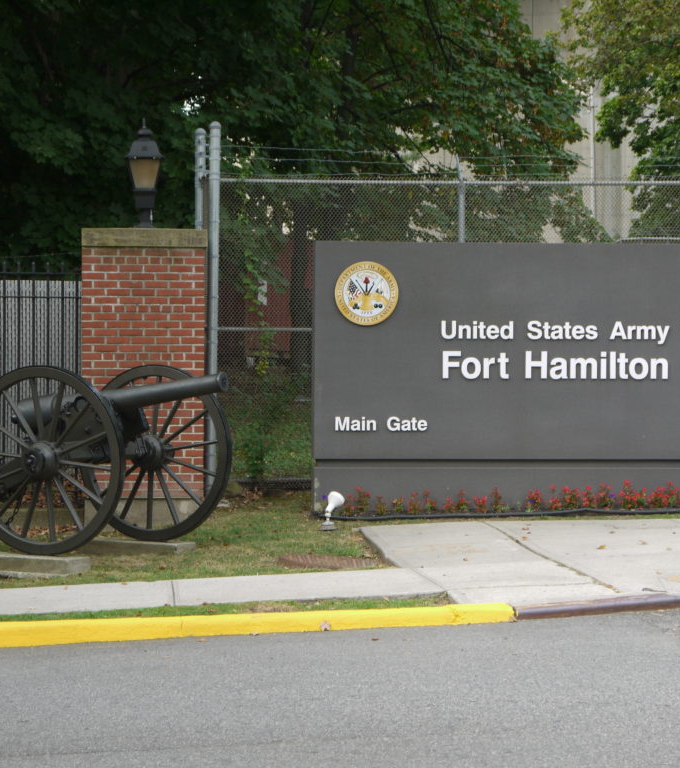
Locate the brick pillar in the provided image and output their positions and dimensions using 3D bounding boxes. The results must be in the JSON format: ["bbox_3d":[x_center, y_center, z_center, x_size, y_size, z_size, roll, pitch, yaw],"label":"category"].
[{"bbox_3d":[-1.704,-0.048,21.650,1.060,2.555,1.050,0,1,-4],"label":"brick pillar"}]

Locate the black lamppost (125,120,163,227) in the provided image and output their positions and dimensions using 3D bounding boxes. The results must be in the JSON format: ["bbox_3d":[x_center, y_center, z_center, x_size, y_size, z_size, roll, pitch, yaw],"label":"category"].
[{"bbox_3d":[-1.704,-1.822,21.650,0.335,0.980,0.335,0,1,-4],"label":"black lamppost"}]

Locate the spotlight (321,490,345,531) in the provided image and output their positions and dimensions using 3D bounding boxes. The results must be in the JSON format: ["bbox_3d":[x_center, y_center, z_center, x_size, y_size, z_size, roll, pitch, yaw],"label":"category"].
[{"bbox_3d":[-0.066,1.031,20.230,0.155,0.317,0.225,1,1,41],"label":"spotlight"}]

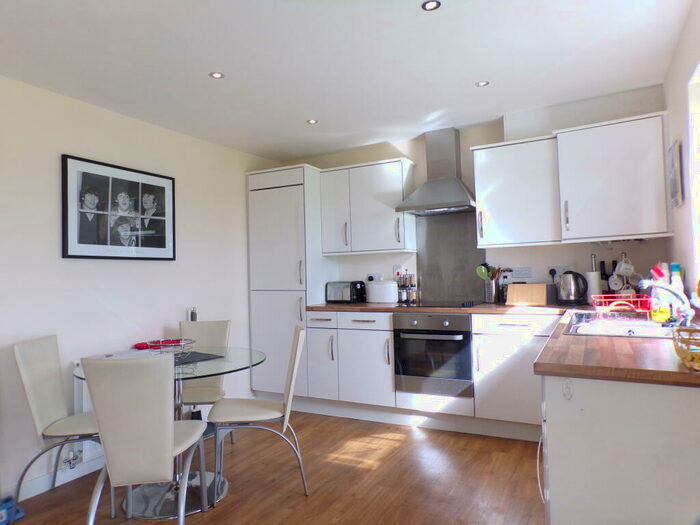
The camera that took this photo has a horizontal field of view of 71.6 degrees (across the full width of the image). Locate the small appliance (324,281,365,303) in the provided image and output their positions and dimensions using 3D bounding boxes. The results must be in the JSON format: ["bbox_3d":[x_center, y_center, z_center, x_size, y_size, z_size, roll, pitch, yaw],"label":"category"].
[{"bbox_3d":[-0.036,0.276,4.436,0.290,0.200,0.260,-2,-2,27],"label":"small appliance"}]

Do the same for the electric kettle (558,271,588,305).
[{"bbox_3d":[1.630,0.191,3.545,0.205,0.250,0.165,-2,-2,27],"label":"electric kettle"}]

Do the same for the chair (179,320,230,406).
[{"bbox_3d":[-0.992,0.828,3.131,0.430,0.870,0.510,-1,-2,-6],"label":"chair"}]

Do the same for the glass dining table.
[{"bbox_3d":[-0.942,0.906,2.644,0.980,0.722,0.980,-2,-2,27],"label":"glass dining table"}]

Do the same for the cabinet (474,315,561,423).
[{"bbox_3d":[1.264,0.721,3.527,0.590,0.715,0.550,-2,-2,29],"label":"cabinet"}]

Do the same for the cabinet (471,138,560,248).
[{"bbox_3d":[1.288,-0.505,3.681,0.590,0.745,0.300,-2,-2,29],"label":"cabinet"}]

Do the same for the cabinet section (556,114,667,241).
[{"bbox_3d":[1.795,-0.529,3.343,0.615,0.740,0.427,-2,-3,29],"label":"cabinet section"}]

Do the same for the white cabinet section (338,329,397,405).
[{"bbox_3d":[0.265,0.829,4.077,0.503,0.581,0.570,-2,-3,29],"label":"white cabinet section"}]

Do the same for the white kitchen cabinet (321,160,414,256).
[{"bbox_3d":[0.167,-0.467,4.372,0.800,0.780,0.330,-2,-2,27],"label":"white kitchen cabinet"}]

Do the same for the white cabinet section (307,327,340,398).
[{"bbox_3d":[-0.087,0.845,4.272,0.302,0.581,0.570,-2,-3,29],"label":"white cabinet section"}]

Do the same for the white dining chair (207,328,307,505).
[{"bbox_3d":[-0.512,0.804,2.712,0.520,0.870,0.440,-1,-2,-12],"label":"white dining chair"}]

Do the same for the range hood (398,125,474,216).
[{"bbox_3d":[0.740,-0.767,3.998,0.600,0.720,0.490,-2,-2,27],"label":"range hood"}]

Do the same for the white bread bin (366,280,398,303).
[{"bbox_3d":[0.236,0.267,4.289,0.330,0.187,0.195,-2,-2,28],"label":"white bread bin"}]

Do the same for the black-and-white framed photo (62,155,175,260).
[{"bbox_3d":[-1.528,-0.328,3.292,0.025,0.618,0.868,-2,-2,27],"label":"black-and-white framed photo"}]

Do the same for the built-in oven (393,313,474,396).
[{"bbox_3d":[0.738,0.682,3.809,0.600,0.590,0.540,-2,-2,29],"label":"built-in oven"}]

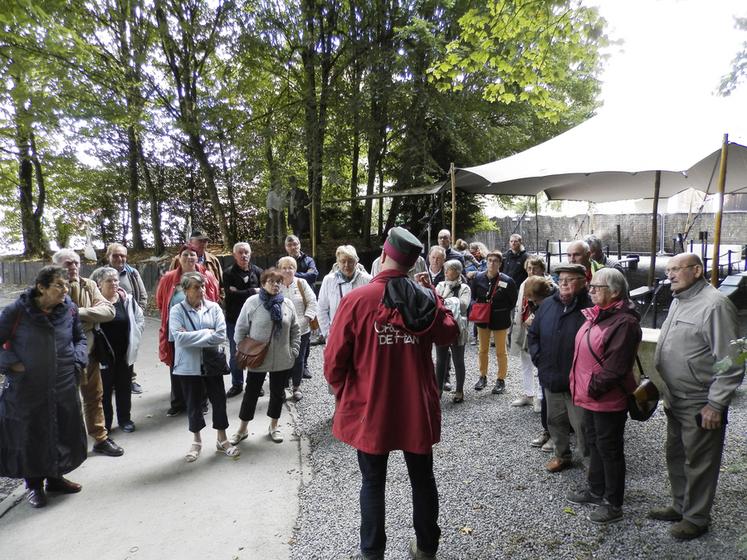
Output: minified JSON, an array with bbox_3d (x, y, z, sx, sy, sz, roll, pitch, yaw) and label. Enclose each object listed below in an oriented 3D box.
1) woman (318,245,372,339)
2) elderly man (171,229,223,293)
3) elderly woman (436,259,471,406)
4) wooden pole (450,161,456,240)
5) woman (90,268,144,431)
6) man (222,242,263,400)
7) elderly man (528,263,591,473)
[{"bbox_3d":[-0.213,0.518,5.070,0.560,1.700,0.380,0,5,-3],"label":"woman"},{"bbox_3d":[-2.053,0.381,6.257,0.570,1.850,0.380,-1,5,-16],"label":"elderly man"},{"bbox_3d":[0.899,0.560,6.076,0.460,1.560,0.350,1,5,14],"label":"elderly woman"},{"bbox_3d":[1.927,-1.009,12.961,0.085,3.450,0.085,0,5,0],"label":"wooden pole"},{"bbox_3d":[-2.455,0.616,5.173,0.500,1.570,0.360,-5,7,-43],"label":"woman"},{"bbox_3d":[-1.486,0.445,6.212,0.530,1.730,0.380,-1,5,-14],"label":"man"},{"bbox_3d":[1.558,0.679,4.357,0.550,1.641,0.400,3,6,35],"label":"elderly man"}]

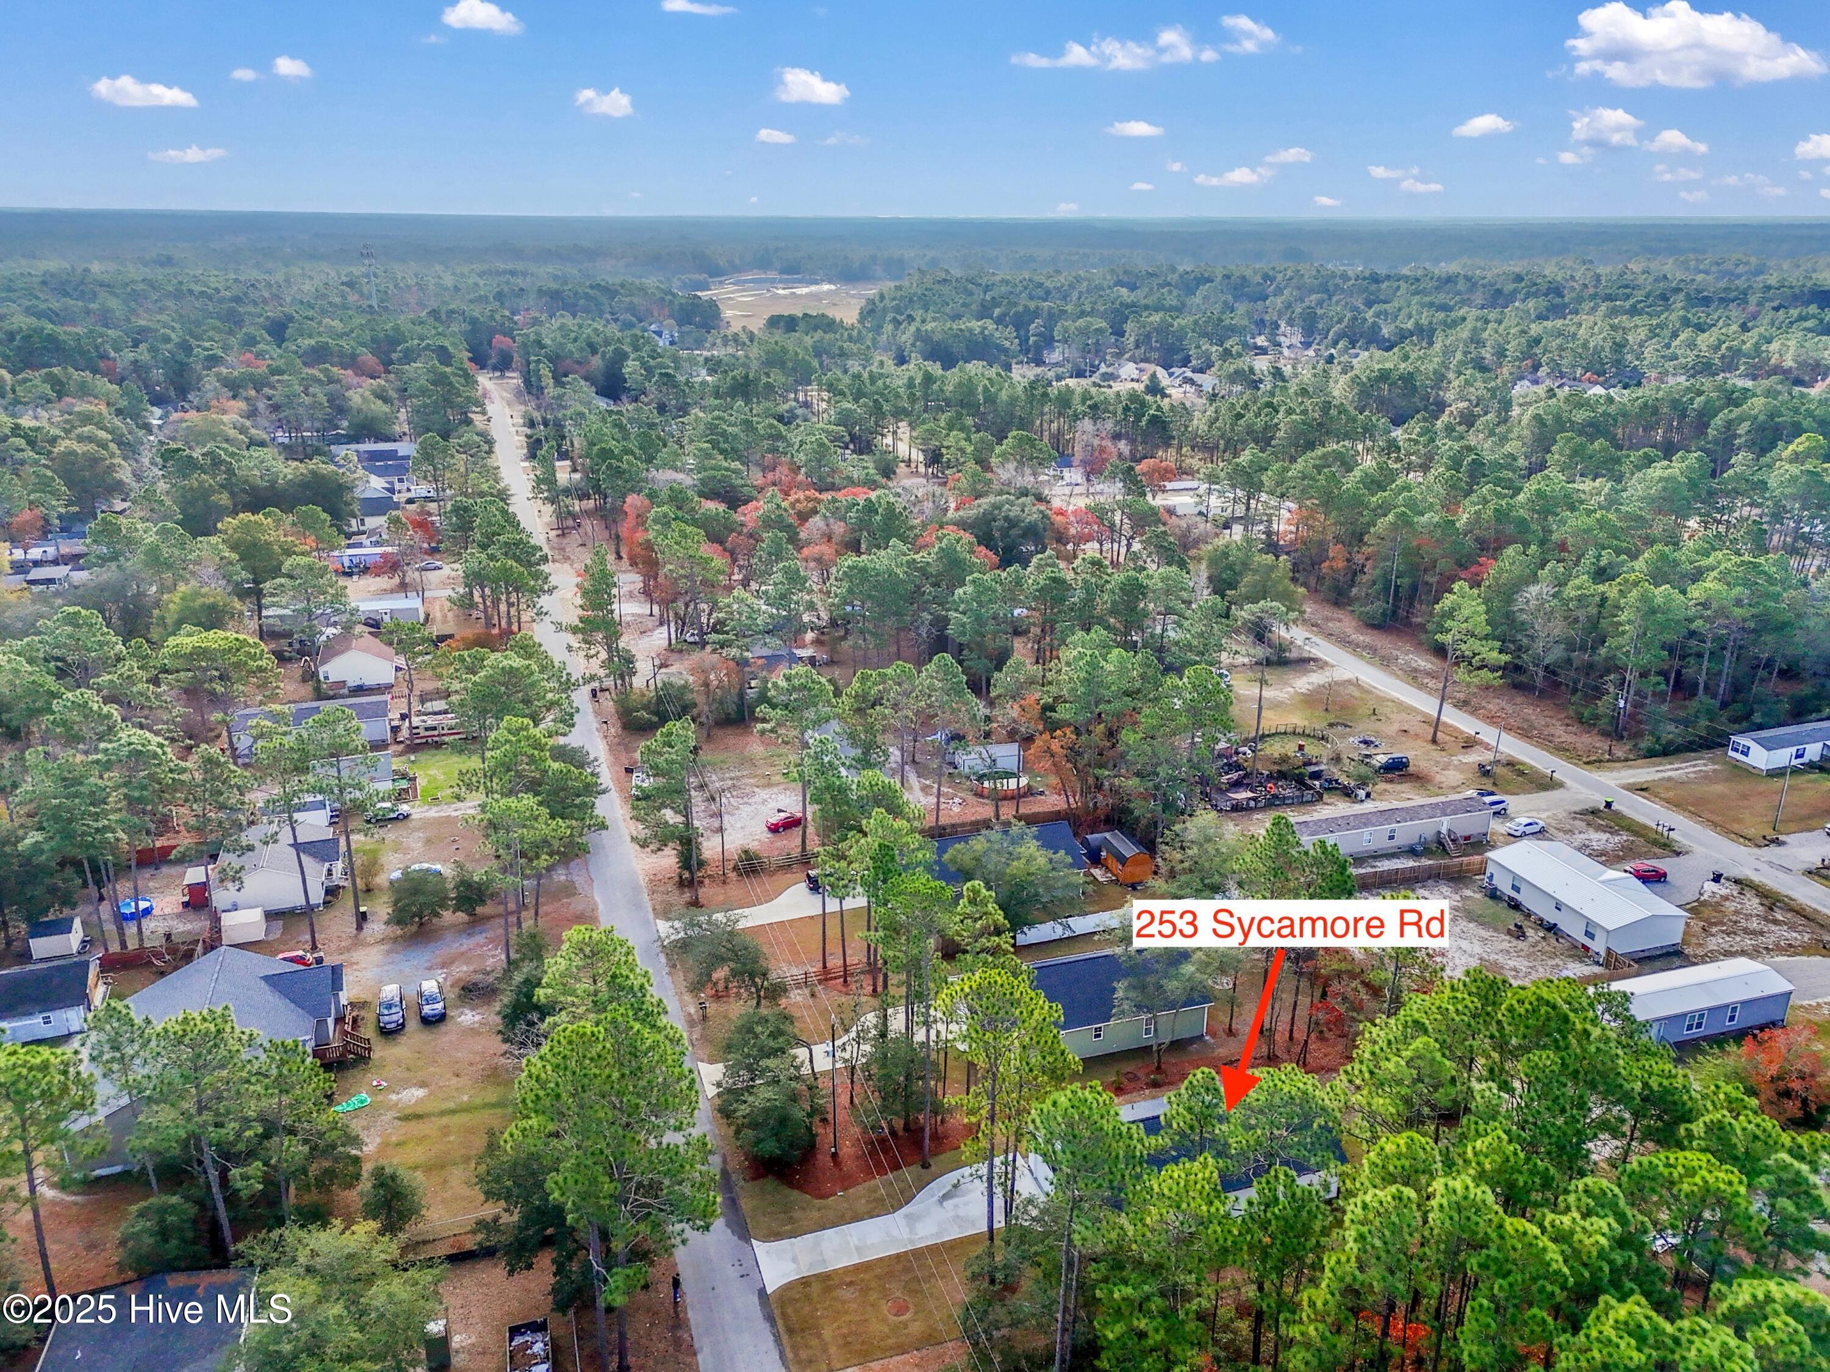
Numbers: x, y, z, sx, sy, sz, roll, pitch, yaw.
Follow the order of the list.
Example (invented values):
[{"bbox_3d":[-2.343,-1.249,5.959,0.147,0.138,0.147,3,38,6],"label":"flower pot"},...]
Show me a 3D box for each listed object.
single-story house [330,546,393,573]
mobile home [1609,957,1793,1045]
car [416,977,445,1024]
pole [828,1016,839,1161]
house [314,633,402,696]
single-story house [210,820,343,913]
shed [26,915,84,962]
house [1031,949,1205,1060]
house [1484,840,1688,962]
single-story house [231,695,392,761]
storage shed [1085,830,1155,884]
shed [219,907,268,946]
[{"bbox_3d":[-93.412,-21.682,216.298,11.200,3.500,4.600,-7,22,-18],"label":"single-story house"},{"bbox_3d":[57.694,24.105,95.091,16.200,3.550,4.400,-6,21,-15],"label":"mobile home"},{"bbox_3d":[-37.129,23.964,97.387,1.860,1.650,4.400,-7,22,-19],"label":"car"},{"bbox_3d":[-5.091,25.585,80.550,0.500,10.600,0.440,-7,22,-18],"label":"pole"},{"bbox_3d":[-72.315,-3.636,165.664,9.500,5.300,11.000,-7,22,-18],"label":"house"},{"bbox_3d":[-56.814,16.108,114.014,9.700,4.600,10.800,-6,21,-17],"label":"single-story house"},{"bbox_3d":[-74.590,21.647,110.278,3.150,2.850,3.050,-6,21,-17],"label":"shed"},{"bbox_3d":[12.565,22.897,95.590,17.300,5.200,9.200,-6,21,-16],"label":"house"},{"bbox_3d":[58.044,18.323,109.979,9.100,3.950,13.900,-7,22,-18],"label":"house"},{"bbox_3d":[-69.113,4.474,146.152,16.800,3.800,7.900,-6,21,-16],"label":"single-story house"},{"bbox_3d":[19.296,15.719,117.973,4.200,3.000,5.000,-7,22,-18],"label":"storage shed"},{"bbox_3d":[-56.552,19.969,106.904,3.050,2.350,2.700,-6,21,-17],"label":"shed"}]

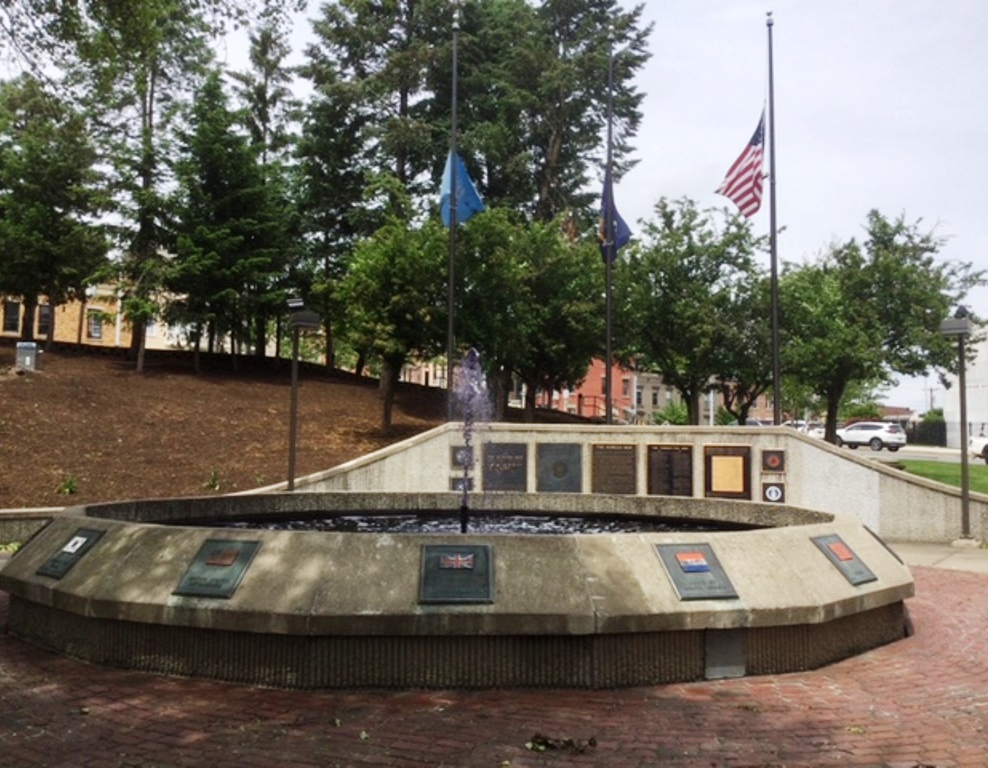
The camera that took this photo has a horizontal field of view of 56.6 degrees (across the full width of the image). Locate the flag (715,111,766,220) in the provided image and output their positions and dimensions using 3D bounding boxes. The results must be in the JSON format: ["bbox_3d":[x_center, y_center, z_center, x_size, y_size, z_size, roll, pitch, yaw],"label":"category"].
[{"bbox_3d":[5.379,-4.827,20.093,1.080,2.448,0.400,0,-5,8],"label":"flag"}]

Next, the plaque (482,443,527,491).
[{"bbox_3d":[0.216,1.639,17.702,0.851,0.984,0.050,1,-5,-3],"label":"plaque"}]

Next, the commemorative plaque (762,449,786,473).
[{"bbox_3d":[5.495,1.516,17.995,0.459,0.440,0.050,1,-5,-3],"label":"commemorative plaque"}]

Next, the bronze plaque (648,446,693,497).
[{"bbox_3d":[3.434,1.710,17.868,0.897,1.019,0.050,1,-5,-3],"label":"bronze plaque"}]

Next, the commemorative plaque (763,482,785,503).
[{"bbox_3d":[5.503,2.156,18.053,0.440,0.411,0.050,0,-5,8],"label":"commemorative plaque"}]

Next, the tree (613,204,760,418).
[{"bbox_3d":[5.393,-1.869,25.285,4.212,6.626,4.200,1,-5,0],"label":"tree"}]

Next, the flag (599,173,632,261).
[{"bbox_3d":[2.685,-3.756,20.601,0.720,2.131,0.400,0,-5,6],"label":"flag"}]

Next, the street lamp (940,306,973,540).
[{"bbox_3d":[8.799,0.726,17.409,0.580,4.444,0.450,5,-7,-44],"label":"street lamp"}]

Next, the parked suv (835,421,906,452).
[{"bbox_3d":[21.626,3.137,53.833,1.850,1.680,4.600,4,-6,-36],"label":"parked suv"}]

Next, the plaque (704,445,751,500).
[{"bbox_3d":[4.636,1.798,18.207,0.910,1.160,0.060,0,-5,8],"label":"plaque"}]

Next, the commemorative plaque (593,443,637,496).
[{"bbox_3d":[2.433,1.771,18.518,0.910,1.136,0.060,0,-5,8],"label":"commemorative plaque"}]

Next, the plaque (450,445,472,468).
[{"bbox_3d":[-0.610,1.426,17.676,0.430,0.442,0.050,1,-5,-3],"label":"plaque"}]

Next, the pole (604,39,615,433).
[{"bbox_3d":[2.617,-3.594,20.687,0.140,9.192,0.140,1,-5,0],"label":"pole"}]

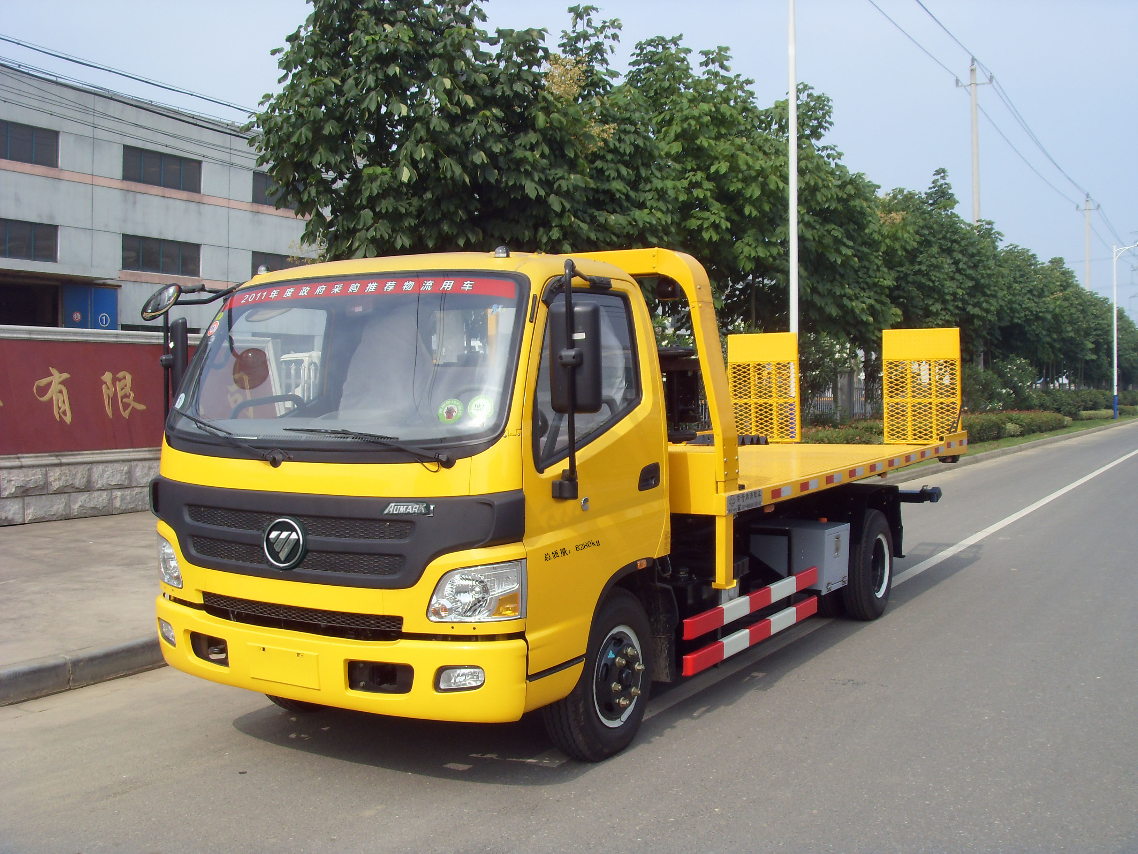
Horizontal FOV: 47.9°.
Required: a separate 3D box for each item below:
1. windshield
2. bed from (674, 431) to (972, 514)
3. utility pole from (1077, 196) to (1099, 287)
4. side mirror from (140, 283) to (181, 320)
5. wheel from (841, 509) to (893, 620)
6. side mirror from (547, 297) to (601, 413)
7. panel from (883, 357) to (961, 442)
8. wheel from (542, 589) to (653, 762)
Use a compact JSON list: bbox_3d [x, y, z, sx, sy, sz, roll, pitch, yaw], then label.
[{"bbox_3d":[-1.001,-0.259,5.359,1.840,0.820,0.260,0,-22,29],"label":"windshield"},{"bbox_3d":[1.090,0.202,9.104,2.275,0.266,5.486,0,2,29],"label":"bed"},{"bbox_3d":[28.430,-6.548,70.162,1.300,12.427,0.350,0,2,29],"label":"utility pole"},{"bbox_3d":[-1.873,-0.574,5.890,0.212,0.064,0.212,-46,-13,16],"label":"side mirror"},{"bbox_3d":[2.126,0.979,9.062,0.207,0.768,0.768,0,2,29],"label":"wheel"},{"bbox_3d":[0.032,-0.278,5.091,0.202,0.433,0.089,0,2,17],"label":"side mirror"},{"bbox_3d":[3.037,-0.225,11.045,0.660,0.734,0.079,0,2,29],"label":"panel"},{"bbox_3d":[0.147,1.098,5.688,0.207,0.768,0.768,0,2,29],"label":"wheel"}]

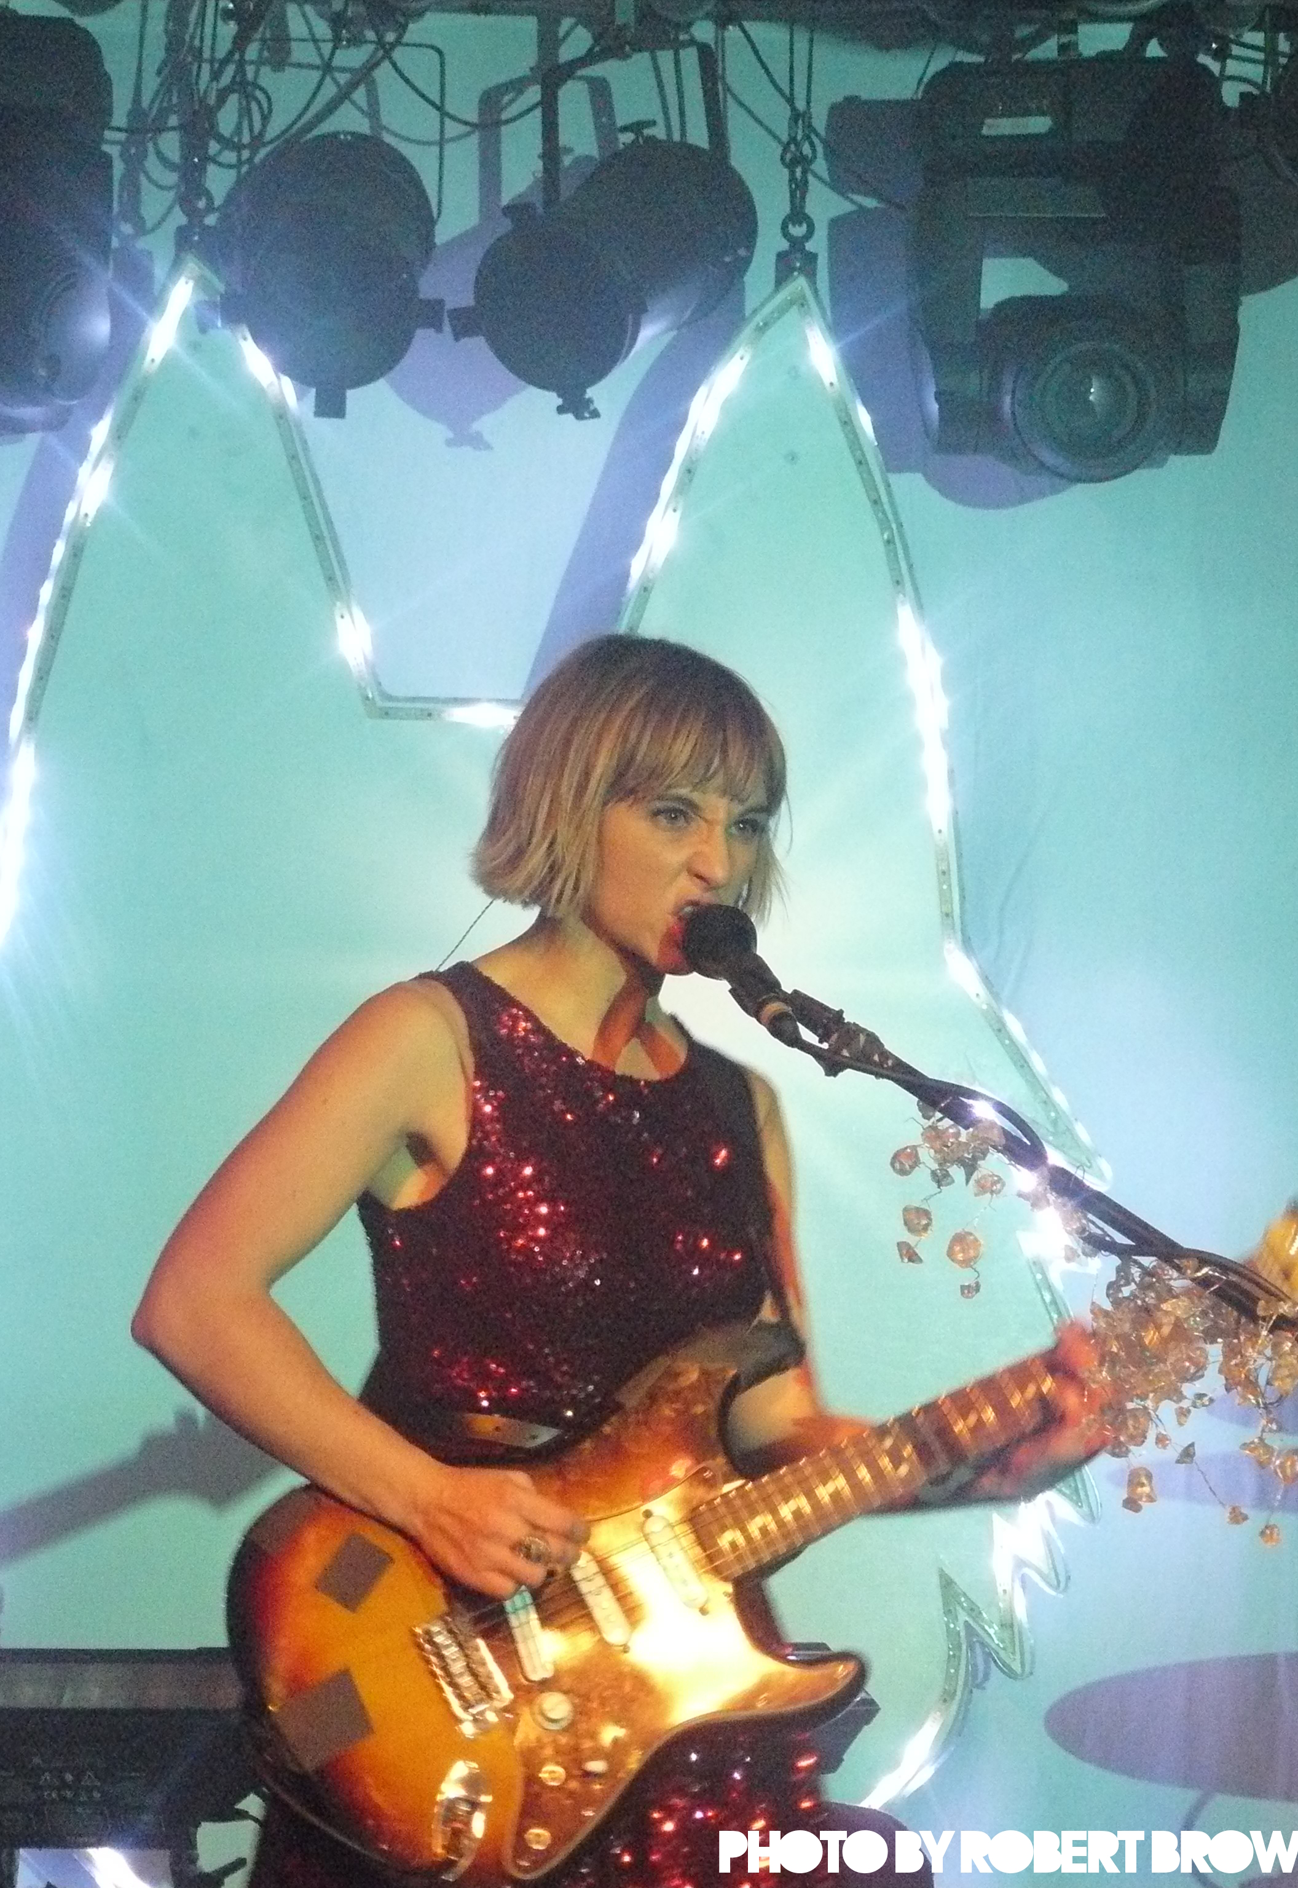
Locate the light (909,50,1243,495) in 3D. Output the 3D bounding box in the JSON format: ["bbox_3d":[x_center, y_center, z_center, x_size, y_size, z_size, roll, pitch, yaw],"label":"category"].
[{"bbox_3d":[0.503,-0.793,6.680,0.390,0.475,0.360,0,-4,2],"label":"light"}]

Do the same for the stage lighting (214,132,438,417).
[{"bbox_3d":[-0.379,-0.811,6.700,0.265,0.265,0.320,0,33,-5],"label":"stage lighting"}]

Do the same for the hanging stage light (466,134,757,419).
[{"bbox_3d":[-0.034,-0.806,6.720,0.255,0.260,0.360,-3,21,29],"label":"hanging stage light"}]

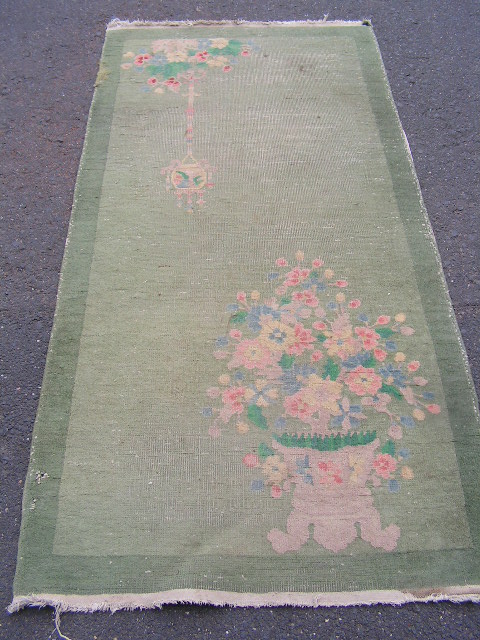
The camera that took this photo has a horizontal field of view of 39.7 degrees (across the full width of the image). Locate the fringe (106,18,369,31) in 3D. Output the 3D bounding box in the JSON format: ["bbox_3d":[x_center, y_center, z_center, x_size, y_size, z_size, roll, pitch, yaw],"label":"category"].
[{"bbox_3d":[-0.007,-1.038,2.323,0.915,0.015,0.055,-1,54,-1],"label":"fringe"}]

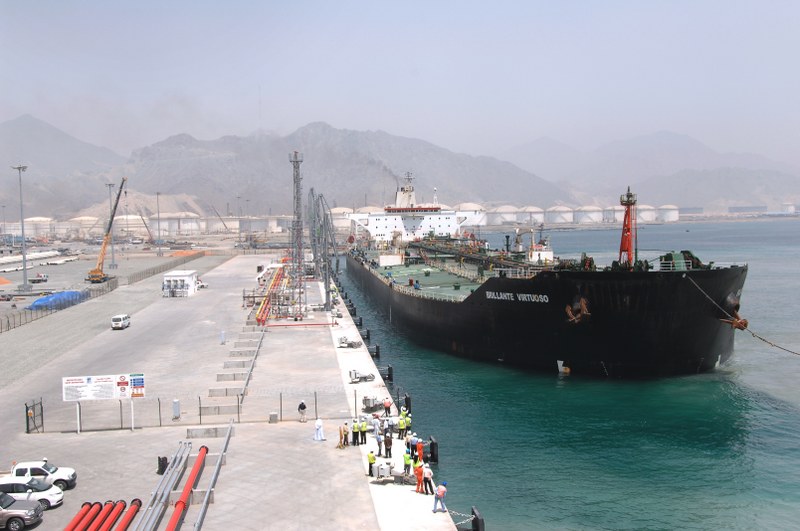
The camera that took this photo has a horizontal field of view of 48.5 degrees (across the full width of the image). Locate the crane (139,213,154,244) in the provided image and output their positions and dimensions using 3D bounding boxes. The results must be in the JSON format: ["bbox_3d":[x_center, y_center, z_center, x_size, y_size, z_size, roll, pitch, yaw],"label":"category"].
[{"bbox_3d":[-185.640,-26.950,650.000,12.000,24.000,4.000,-1,3,0],"label":"crane"}]

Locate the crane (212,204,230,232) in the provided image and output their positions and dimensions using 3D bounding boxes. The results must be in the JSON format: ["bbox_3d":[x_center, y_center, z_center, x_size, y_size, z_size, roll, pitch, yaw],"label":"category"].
[{"bbox_3d":[-207.950,-53.960,1030.000,24.500,33.500,5.000,-1,3,0],"label":"crane"}]

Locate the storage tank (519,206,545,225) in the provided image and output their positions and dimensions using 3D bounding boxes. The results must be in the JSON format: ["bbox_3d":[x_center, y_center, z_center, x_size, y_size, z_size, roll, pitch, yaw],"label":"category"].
[{"bbox_3d":[187.890,-71.540,1275.000,40.000,25.500,40.000,-1,3,0],"label":"storage tank"}]

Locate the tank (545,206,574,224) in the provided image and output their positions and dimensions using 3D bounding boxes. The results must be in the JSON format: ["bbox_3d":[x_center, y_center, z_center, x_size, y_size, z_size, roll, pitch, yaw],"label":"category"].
[{"bbox_3d":[231.350,-72.390,1285.000,40.000,25.500,40.000,-1,3,0],"label":"tank"}]

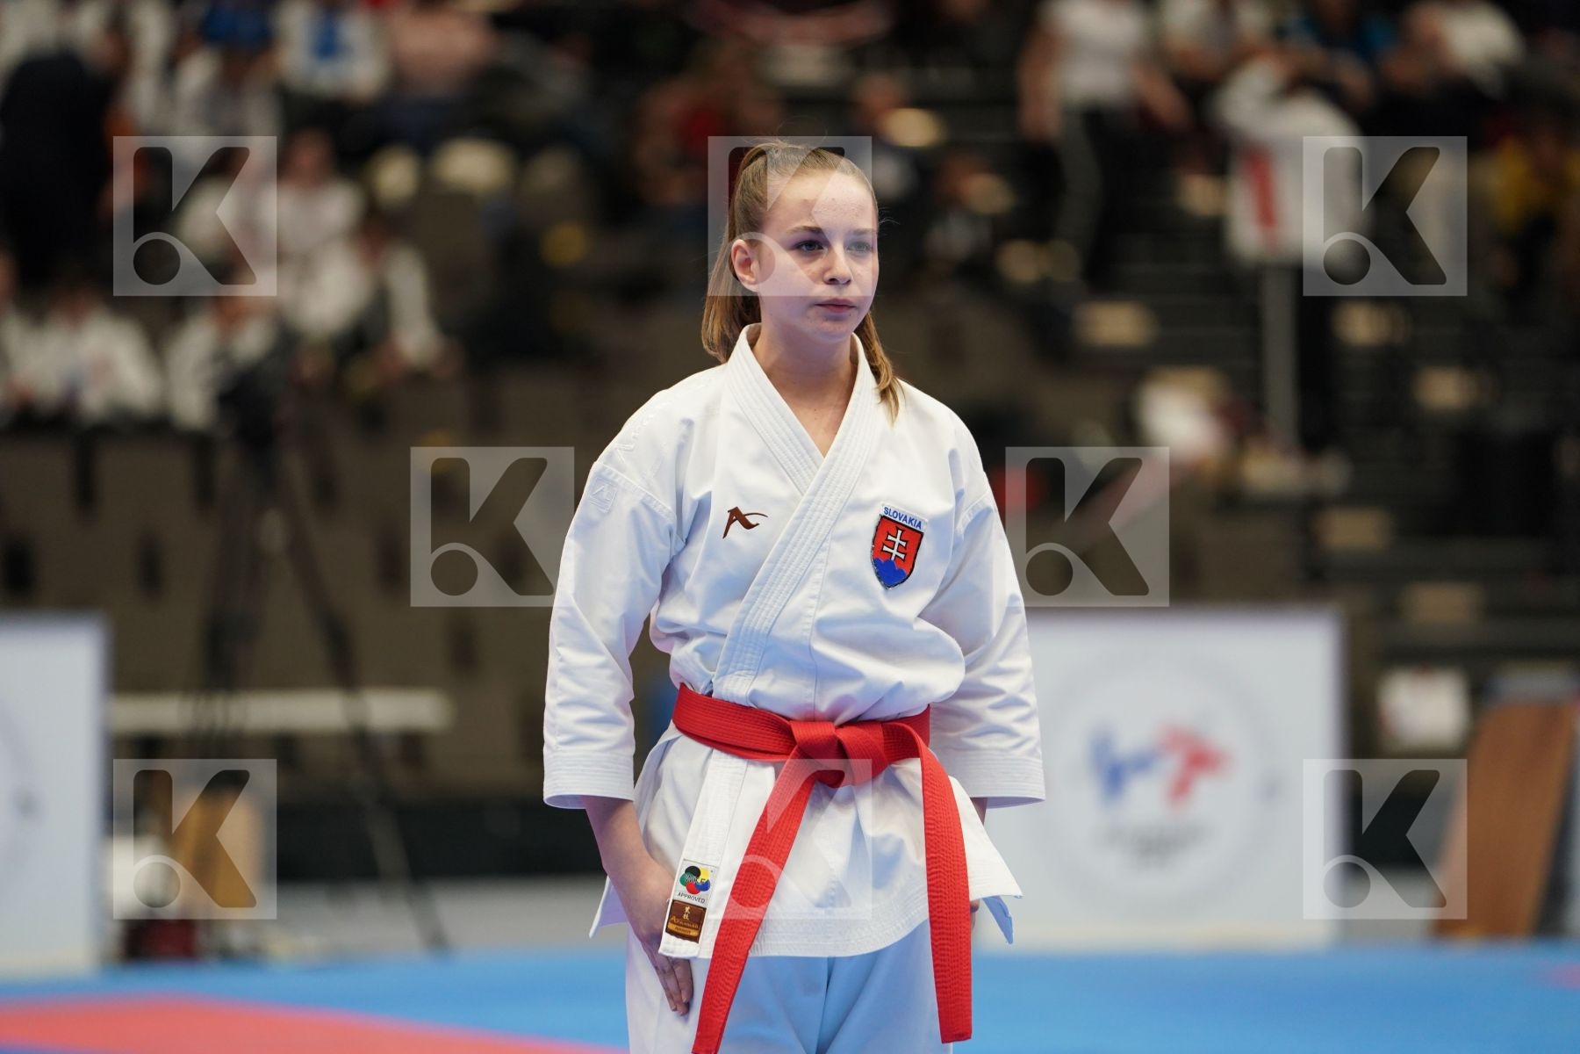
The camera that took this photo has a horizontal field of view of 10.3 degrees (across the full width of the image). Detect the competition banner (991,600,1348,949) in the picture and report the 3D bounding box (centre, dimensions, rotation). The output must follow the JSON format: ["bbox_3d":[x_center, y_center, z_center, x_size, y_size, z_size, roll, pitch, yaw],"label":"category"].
[{"bbox_3d":[0.914,0.650,21.700,0.950,0.860,0.070,0,1,-20],"label":"competition banner"}]

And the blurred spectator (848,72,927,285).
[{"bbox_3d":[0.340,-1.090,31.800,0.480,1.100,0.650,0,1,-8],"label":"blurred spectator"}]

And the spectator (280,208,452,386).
[{"bbox_3d":[-1.730,-0.720,36.000,0.680,1.180,0.750,0,0,-3],"label":"spectator"}]

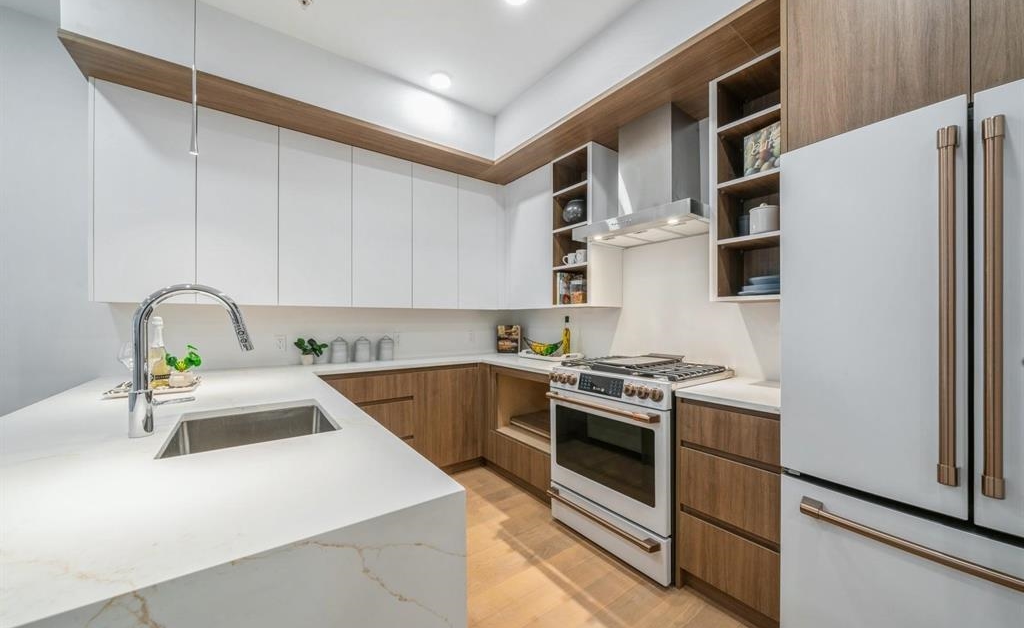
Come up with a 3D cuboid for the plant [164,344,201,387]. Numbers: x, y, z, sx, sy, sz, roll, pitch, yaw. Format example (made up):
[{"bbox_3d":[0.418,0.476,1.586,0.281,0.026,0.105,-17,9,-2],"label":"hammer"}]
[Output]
[{"bbox_3d":[-1.536,0.232,1.724,0.140,0.197,0.135,1,0,-37],"label":"plant"}]

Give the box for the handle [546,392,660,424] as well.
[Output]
[{"bbox_3d":[0.444,0.463,1.924,0.070,0.036,0.686,1,0,-37],"label":"handle"}]

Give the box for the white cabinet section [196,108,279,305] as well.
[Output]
[{"bbox_3d":[-1.666,-0.593,2.263,0.380,1.084,0.335,0,-1,-37],"label":"white cabinet section"}]

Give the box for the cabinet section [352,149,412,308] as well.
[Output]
[{"bbox_3d":[-1.007,-0.582,2.754,0.425,1.084,0.335,0,-1,-37],"label":"cabinet section"}]

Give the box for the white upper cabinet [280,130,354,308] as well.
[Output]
[{"bbox_3d":[-1.374,-0.610,2.550,0.434,1.118,0.320,1,0,-37],"label":"white upper cabinet"}]

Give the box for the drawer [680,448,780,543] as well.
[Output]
[{"bbox_3d":[1.067,0.726,1.646,0.500,0.252,0.379,1,0,-37],"label":"drawer"}]

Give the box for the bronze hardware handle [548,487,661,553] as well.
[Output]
[{"bbox_3d":[0.442,1.031,1.921,0.070,0.036,0.686,1,0,-37],"label":"bronze hardware handle"}]

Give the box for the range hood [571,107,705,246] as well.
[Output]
[{"bbox_3d":[0.838,-0.824,2.244,0.523,0.693,0.766,1,0,-37],"label":"range hood"}]

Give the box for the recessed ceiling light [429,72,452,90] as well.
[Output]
[{"bbox_3d":[-0.477,-1.565,2.458,0.146,0.040,0.146,0,0,0],"label":"recessed ceiling light"}]

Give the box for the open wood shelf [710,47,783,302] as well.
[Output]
[{"bbox_3d":[1.269,-0.618,1.826,0.340,1.112,0.406,1,0,-37],"label":"open wood shelf"}]

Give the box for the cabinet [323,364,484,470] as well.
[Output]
[{"bbox_3d":[-0.883,0.801,2.792,1.220,0.852,0.540,1,0,-37],"label":"cabinet"}]

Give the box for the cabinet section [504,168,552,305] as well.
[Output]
[{"bbox_3d":[0.248,-0.575,3.090,0.335,1.084,0.625,0,-1,-37],"label":"cabinet section"}]

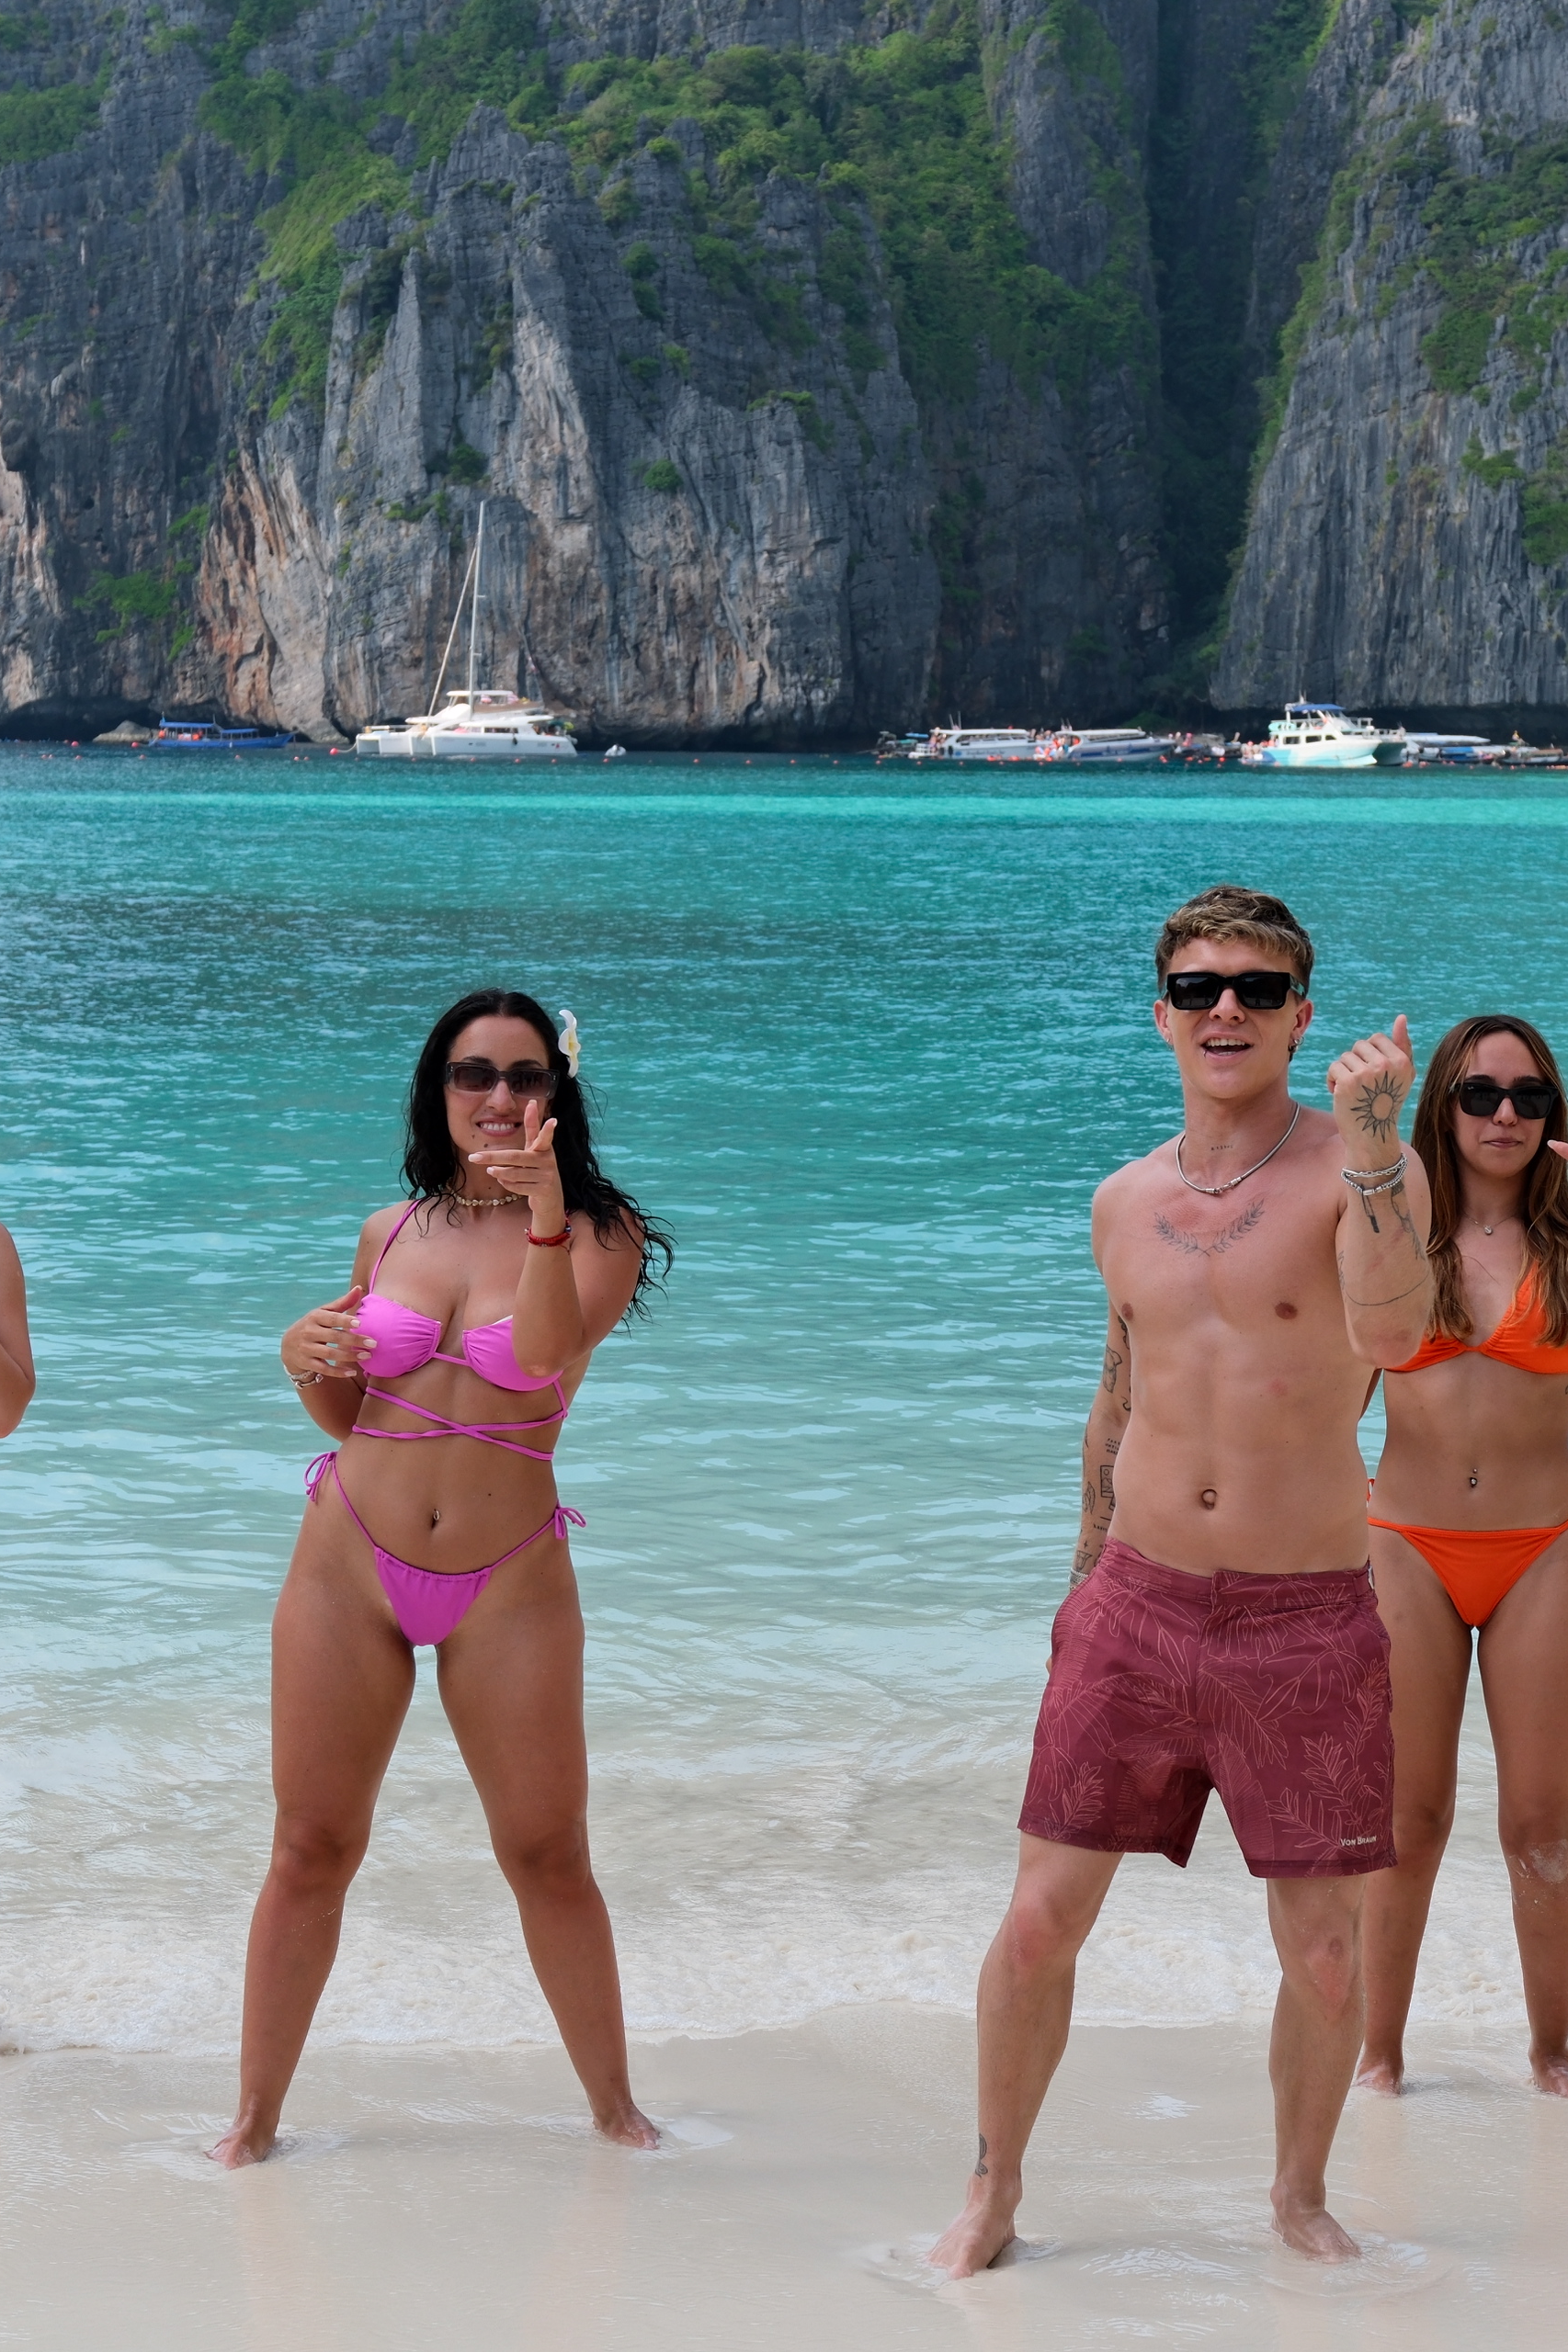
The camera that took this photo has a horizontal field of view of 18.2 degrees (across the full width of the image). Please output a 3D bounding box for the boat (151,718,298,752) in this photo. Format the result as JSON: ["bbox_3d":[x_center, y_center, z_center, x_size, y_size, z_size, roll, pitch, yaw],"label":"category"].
[{"bbox_3d":[-55.610,-43.993,488.074,14.300,3.300,2.900,1,5,0],"label":"boat"}]

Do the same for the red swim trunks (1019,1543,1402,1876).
[{"bbox_3d":[0.540,0.675,6.215,0.435,0.400,0.300,2,5,18],"label":"red swim trunks"}]

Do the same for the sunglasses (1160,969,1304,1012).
[{"bbox_3d":[0.562,-0.229,6.114,0.150,0.048,0.150,2,-2,10],"label":"sunglasses"}]

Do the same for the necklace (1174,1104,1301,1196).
[{"bbox_3d":[0.569,-0.048,6.150,0.160,0.130,0.160,2,5,18],"label":"necklace"}]

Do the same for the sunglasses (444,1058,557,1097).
[{"bbox_3d":[-0.385,-0.134,6.715,0.142,0.046,0.145,5,7,0],"label":"sunglasses"}]

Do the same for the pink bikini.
[{"bbox_3d":[-0.469,0.336,6.778,0.375,0.610,0.250,1,5,9],"label":"pink bikini"}]

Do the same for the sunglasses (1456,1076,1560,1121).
[{"bbox_3d":[1.063,-0.117,7.197,0.145,0.050,0.145,3,10,6],"label":"sunglasses"}]

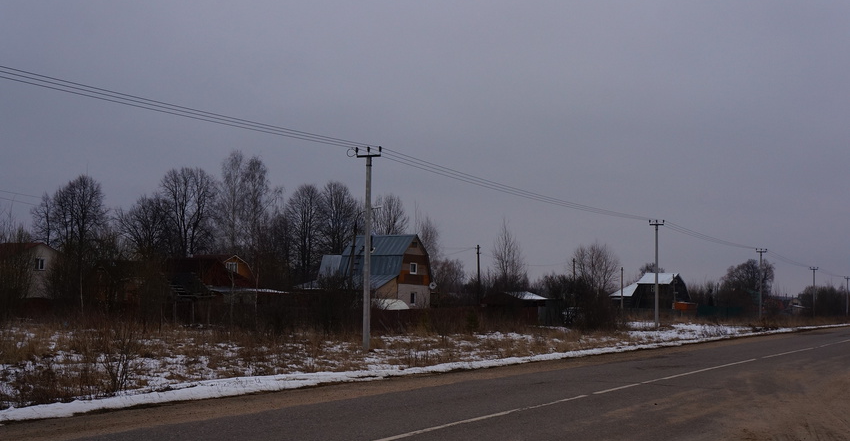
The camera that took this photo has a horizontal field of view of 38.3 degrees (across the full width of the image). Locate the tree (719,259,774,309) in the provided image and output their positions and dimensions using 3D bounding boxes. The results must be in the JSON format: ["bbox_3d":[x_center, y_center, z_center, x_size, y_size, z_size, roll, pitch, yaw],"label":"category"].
[{"bbox_3d":[72.299,14.879,274.616,12.000,12.500,11.500,0,-4,15],"label":"tree"}]

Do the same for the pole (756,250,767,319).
[{"bbox_3d":[38.941,7.545,141.739,1.200,8.500,0.280,-1,-4,24],"label":"pole"}]

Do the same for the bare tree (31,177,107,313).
[{"bbox_3d":[-40.150,2.553,137.523,8.200,15.500,7.600,2,-4,-16],"label":"bare tree"}]

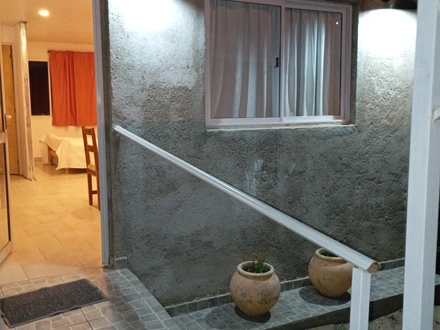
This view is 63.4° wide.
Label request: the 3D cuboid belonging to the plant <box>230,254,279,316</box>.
[{"bbox_3d":[0.263,0.928,2.625,0.373,0.347,0.373,-1,7,0],"label":"plant"}]

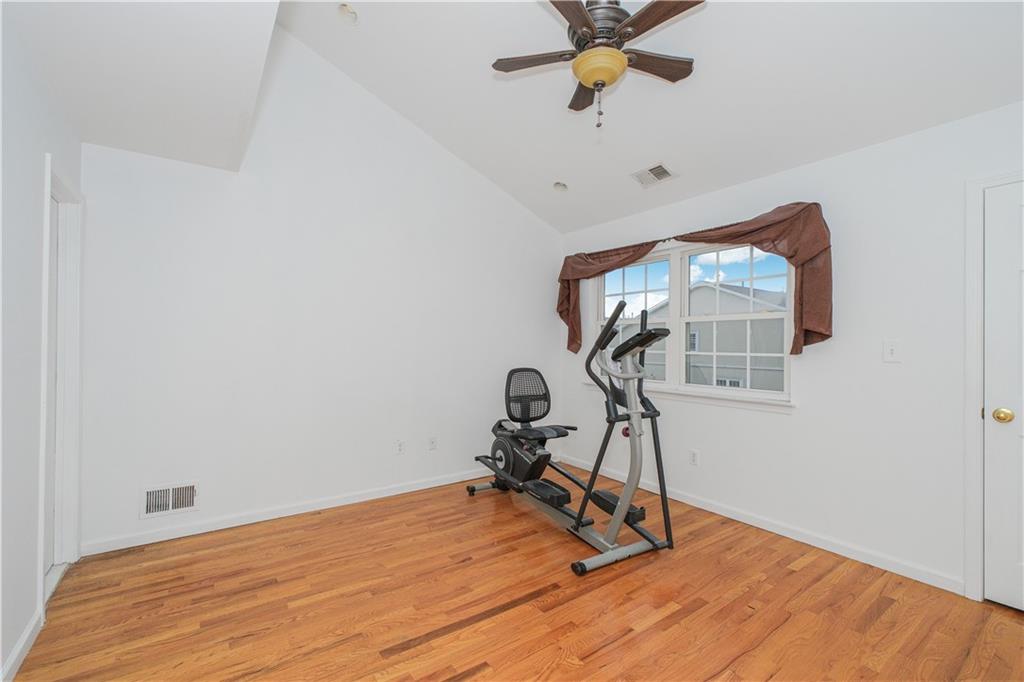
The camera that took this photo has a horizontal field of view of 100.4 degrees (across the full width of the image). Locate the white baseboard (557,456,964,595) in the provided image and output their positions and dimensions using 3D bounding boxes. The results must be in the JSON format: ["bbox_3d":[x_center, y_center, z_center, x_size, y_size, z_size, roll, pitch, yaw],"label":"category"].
[{"bbox_3d":[1.385,1.248,3.347,0.020,0.085,2.980,0,0,-36],"label":"white baseboard"}]

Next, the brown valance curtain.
[{"bbox_3d":[1.217,-0.355,3.424,0.200,0.980,2.230,0,0,-36],"label":"brown valance curtain"}]

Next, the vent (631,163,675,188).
[{"bbox_3d":[1.071,-1.259,3.270,0.180,0.020,0.280,29,-17,-33],"label":"vent"}]

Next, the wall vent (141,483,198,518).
[{"bbox_3d":[-2.214,1.028,2.757,0.300,0.195,0.020,0,0,-33],"label":"wall vent"}]

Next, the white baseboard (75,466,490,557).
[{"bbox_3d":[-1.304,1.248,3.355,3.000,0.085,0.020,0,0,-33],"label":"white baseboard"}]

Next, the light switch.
[{"bbox_3d":[2.112,0.054,2.370,0.015,0.120,0.075,0,0,-36],"label":"light switch"}]

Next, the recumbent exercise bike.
[{"bbox_3d":[0.332,0.540,3.024,0.660,1.500,1.750,0,0,-29],"label":"recumbent exercise bike"}]

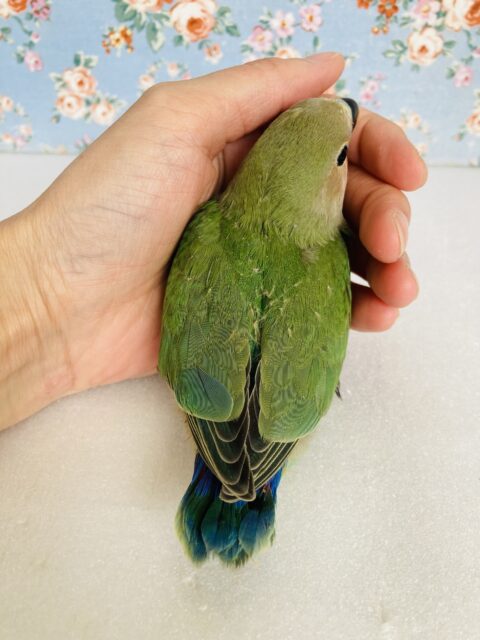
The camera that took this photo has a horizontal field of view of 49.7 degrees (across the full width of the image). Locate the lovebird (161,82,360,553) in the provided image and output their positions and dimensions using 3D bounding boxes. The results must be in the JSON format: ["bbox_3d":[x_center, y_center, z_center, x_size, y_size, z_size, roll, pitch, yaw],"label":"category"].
[{"bbox_3d":[0.007,0.002,0.170,0.058,0.052,0.150,8,72,3],"label":"lovebird"}]

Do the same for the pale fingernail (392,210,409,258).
[{"bbox_3d":[0.052,-0.028,0.165,0.004,0.014,0.011,1,-6,6],"label":"pale fingernail"}]

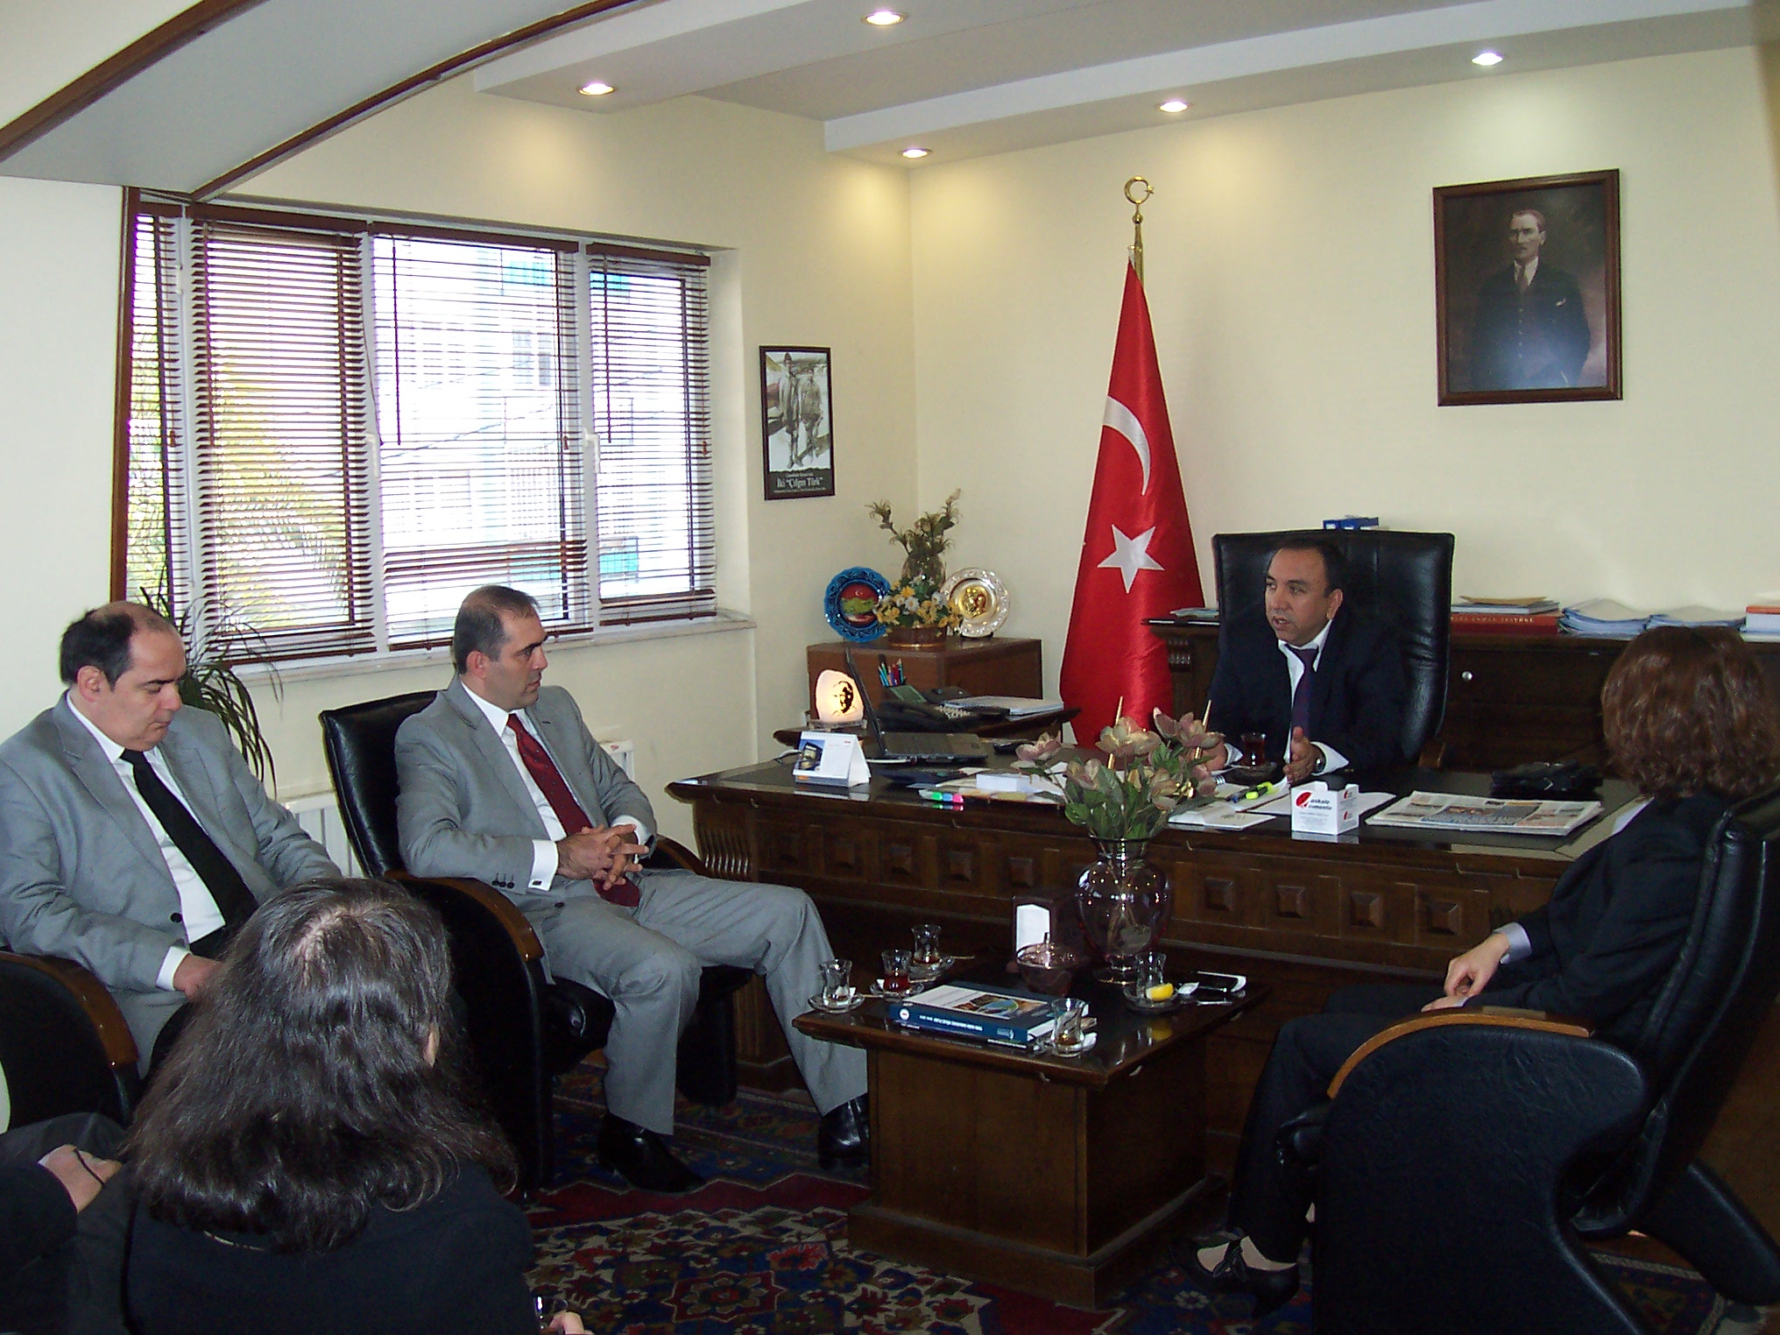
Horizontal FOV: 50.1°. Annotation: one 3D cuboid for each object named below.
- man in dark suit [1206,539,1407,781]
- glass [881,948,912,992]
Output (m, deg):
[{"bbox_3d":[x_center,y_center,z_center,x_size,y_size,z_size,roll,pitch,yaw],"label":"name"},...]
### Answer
[{"bbox_3d":[1.019,0.320,4.754,0.560,1.310,0.740,1,5,26],"label":"man in dark suit"},{"bbox_3d":[0.011,0.594,3.711,0.058,0.084,0.058,-2,5,0],"label":"glass"}]

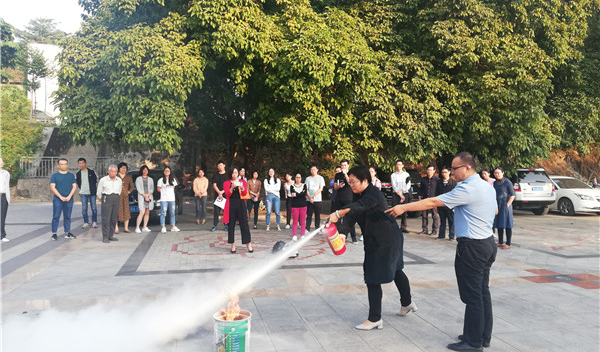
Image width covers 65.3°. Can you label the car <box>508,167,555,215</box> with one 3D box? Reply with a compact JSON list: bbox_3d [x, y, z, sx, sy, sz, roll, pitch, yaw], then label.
[{"bbox_3d":[8.350,0.600,19.350,1.950,1.740,4.500,0,1,-10],"label":"car"}]

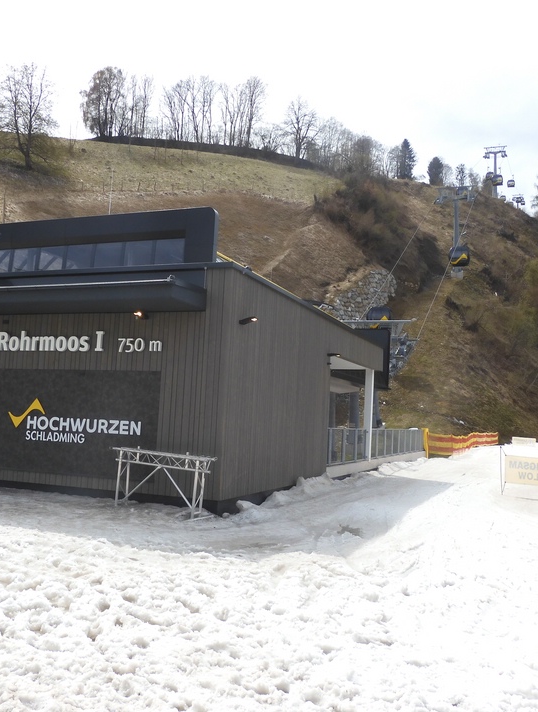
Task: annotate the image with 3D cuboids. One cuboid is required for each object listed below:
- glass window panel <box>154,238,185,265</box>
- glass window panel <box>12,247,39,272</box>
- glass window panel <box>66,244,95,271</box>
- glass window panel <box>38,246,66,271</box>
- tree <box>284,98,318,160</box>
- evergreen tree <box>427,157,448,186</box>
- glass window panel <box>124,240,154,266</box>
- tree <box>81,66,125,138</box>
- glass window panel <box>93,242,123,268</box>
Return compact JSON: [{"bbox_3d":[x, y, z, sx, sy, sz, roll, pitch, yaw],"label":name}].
[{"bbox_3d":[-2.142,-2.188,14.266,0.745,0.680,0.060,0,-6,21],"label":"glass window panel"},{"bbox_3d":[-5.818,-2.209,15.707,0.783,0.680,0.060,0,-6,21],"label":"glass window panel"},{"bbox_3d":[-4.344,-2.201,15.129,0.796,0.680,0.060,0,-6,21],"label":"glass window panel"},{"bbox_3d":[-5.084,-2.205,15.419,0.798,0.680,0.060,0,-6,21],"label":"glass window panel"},{"bbox_3d":[7.403,-51.822,150.000,7.503,14.360,7.278,2,-6,2],"label":"tree"},{"bbox_3d":[43.500,-47.631,170.000,5.337,7.629,5.177,1,-6,14],"label":"evergreen tree"},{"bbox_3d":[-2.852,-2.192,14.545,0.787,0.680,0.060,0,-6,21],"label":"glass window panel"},{"bbox_3d":[-37.927,-57.745,150.000,9.425,16.155,9.143,4,-6,-16],"label":"tree"},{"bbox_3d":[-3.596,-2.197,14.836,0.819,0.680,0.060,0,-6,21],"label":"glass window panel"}]

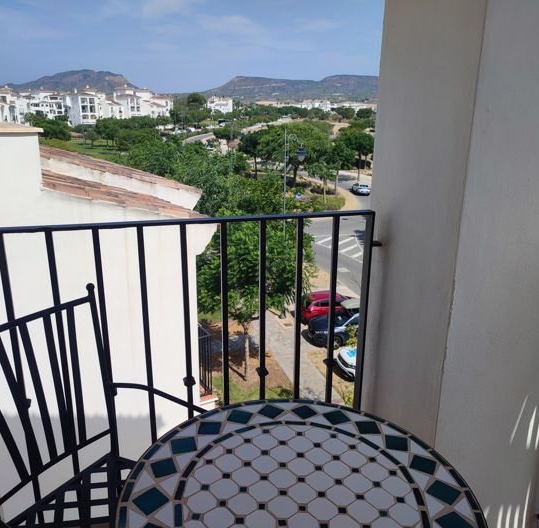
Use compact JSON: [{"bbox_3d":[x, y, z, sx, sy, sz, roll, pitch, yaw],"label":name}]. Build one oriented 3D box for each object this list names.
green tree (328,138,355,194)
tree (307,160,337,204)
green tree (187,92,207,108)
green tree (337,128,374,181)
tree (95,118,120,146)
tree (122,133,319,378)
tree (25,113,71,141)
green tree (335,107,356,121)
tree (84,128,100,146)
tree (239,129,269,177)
[{"bbox_3d":[9.055,-12.325,64.000,3.520,6.680,3.350,0,17,0],"label":"green tree"},{"bbox_3d":[5.712,-9.129,57.000,3.360,4.730,3.190,0,17,0],"label":"tree"},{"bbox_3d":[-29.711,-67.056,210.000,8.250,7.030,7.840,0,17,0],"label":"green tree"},{"bbox_3d":[12.843,-16.316,76.000,5.380,7.520,5.110,0,17,0],"label":"green tree"},{"bbox_3d":[-35.653,-28.831,112.000,5.280,6.100,5.020,0,17,0],"label":"tree"},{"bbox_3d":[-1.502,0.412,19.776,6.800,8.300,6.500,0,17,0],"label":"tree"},{"bbox_3d":[-53.849,-33.382,124.000,11.210,6.690,10.650,0,17,0],"label":"tree"},{"bbox_3d":[23.580,-47.161,160.000,6.920,4.500,6.570,0,17,0],"label":"green tree"},{"bbox_3d":[-38.475,-27.127,110.000,3.460,4.130,3.290,0,17,0],"label":"tree"},{"bbox_3d":[-2.240,-16.502,76.000,4.480,7.180,4.260,0,17,0],"label":"tree"}]

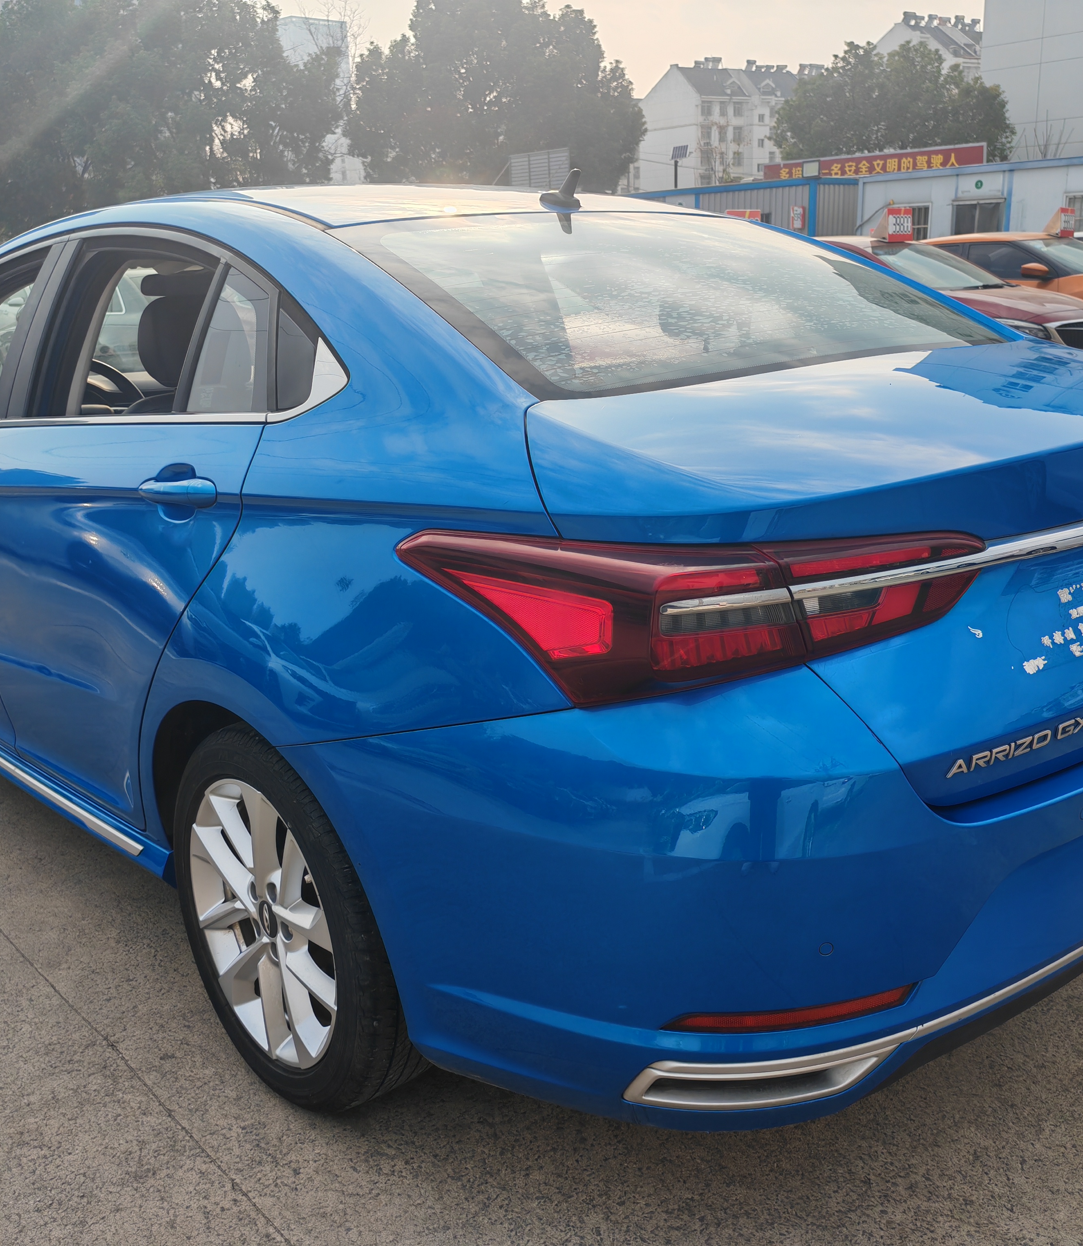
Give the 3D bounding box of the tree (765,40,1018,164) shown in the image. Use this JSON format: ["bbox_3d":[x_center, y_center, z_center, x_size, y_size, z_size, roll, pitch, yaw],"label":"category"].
[{"bbox_3d":[10.837,-14.082,40.000,7.100,7.400,6.800,2,16,14],"label":"tree"}]

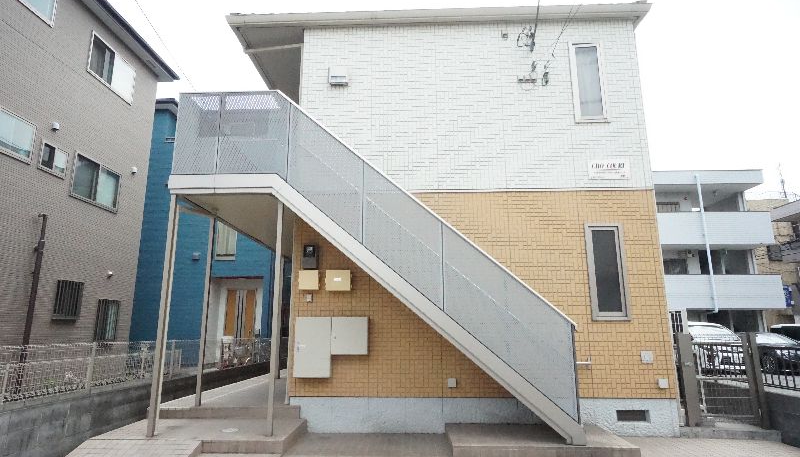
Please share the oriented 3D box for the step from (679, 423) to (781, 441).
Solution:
[{"bbox_3d":[4.082,2.568,5.919,1.090,0.115,0.430,-1,-11,2],"label":"step"}]

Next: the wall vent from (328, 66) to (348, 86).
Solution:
[{"bbox_3d":[-0.915,-2.268,6.882,0.275,0.290,0.120,-1,-11,2],"label":"wall vent"}]

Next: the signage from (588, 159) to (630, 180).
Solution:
[{"bbox_3d":[2.927,-0.814,6.483,0.554,0.276,0.030,-1,-11,2],"label":"signage"}]

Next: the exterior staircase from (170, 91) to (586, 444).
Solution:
[{"bbox_3d":[-0.389,0.380,5.888,4.750,4.131,0.973,-1,-11,2],"label":"exterior staircase"}]

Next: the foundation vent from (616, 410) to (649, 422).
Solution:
[{"bbox_3d":[2.945,2.375,5.919,0.398,0.125,0.080,-1,-11,2],"label":"foundation vent"}]

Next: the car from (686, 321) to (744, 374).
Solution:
[{"bbox_3d":[9.744,3.746,15.050,1.700,1.500,4.200,-2,-11,8],"label":"car"}]

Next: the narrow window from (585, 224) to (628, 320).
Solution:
[{"bbox_3d":[2.783,0.585,6.248,0.502,1.295,0.100,-1,-11,2],"label":"narrow window"}]

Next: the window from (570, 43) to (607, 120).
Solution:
[{"bbox_3d":[2.729,-2.116,6.765,0.489,1.257,0.100,-1,-11,2],"label":"window"}]

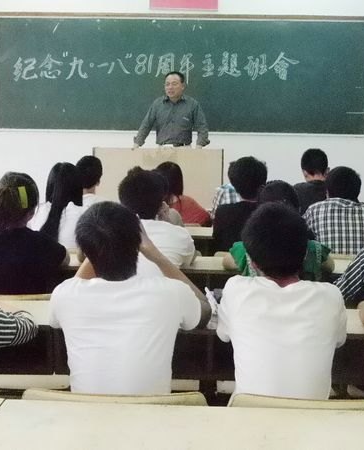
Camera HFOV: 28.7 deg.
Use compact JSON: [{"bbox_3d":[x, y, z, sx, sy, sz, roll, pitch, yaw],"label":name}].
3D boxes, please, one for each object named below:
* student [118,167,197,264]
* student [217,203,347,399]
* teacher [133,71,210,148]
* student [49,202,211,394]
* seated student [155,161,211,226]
[{"bbox_3d":[-0.187,0.369,3.218,0.500,1.274,0.780,1,9,1],"label":"student"},{"bbox_3d":[0.282,0.538,2.294,0.470,1.254,0.780,1,9,1],"label":"student"},{"bbox_3d":[-0.093,-0.542,6.522,0.695,1.700,0.420,1,9,1],"label":"teacher"},{"bbox_3d":[-0.161,0.533,2.304,0.500,1.246,0.780,1,9,1],"label":"student"},{"bbox_3d":[-0.046,0.125,5.054,0.470,1.165,0.780,0,9,-4],"label":"seated student"}]

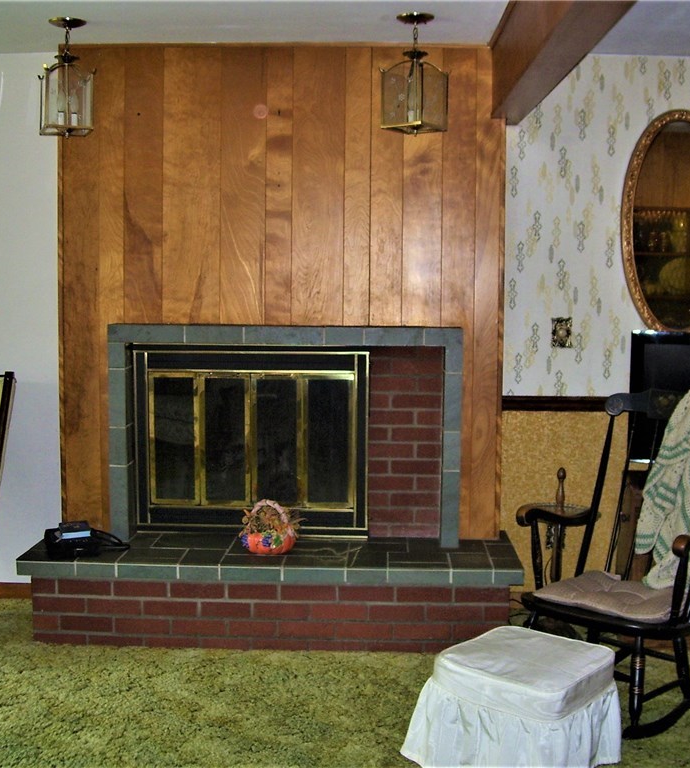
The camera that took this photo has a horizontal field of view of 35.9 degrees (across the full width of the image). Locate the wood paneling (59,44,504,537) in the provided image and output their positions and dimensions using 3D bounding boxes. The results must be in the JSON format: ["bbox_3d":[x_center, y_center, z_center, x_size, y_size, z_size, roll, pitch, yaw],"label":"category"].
[{"bbox_3d":[-0.264,-0.372,4.348,1.781,1.972,0.100,1,6,2],"label":"wood paneling"}]

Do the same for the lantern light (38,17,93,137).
[{"bbox_3d":[-0.995,-1.096,3.811,0.185,0.421,0.185,-2,6,-24],"label":"lantern light"}]

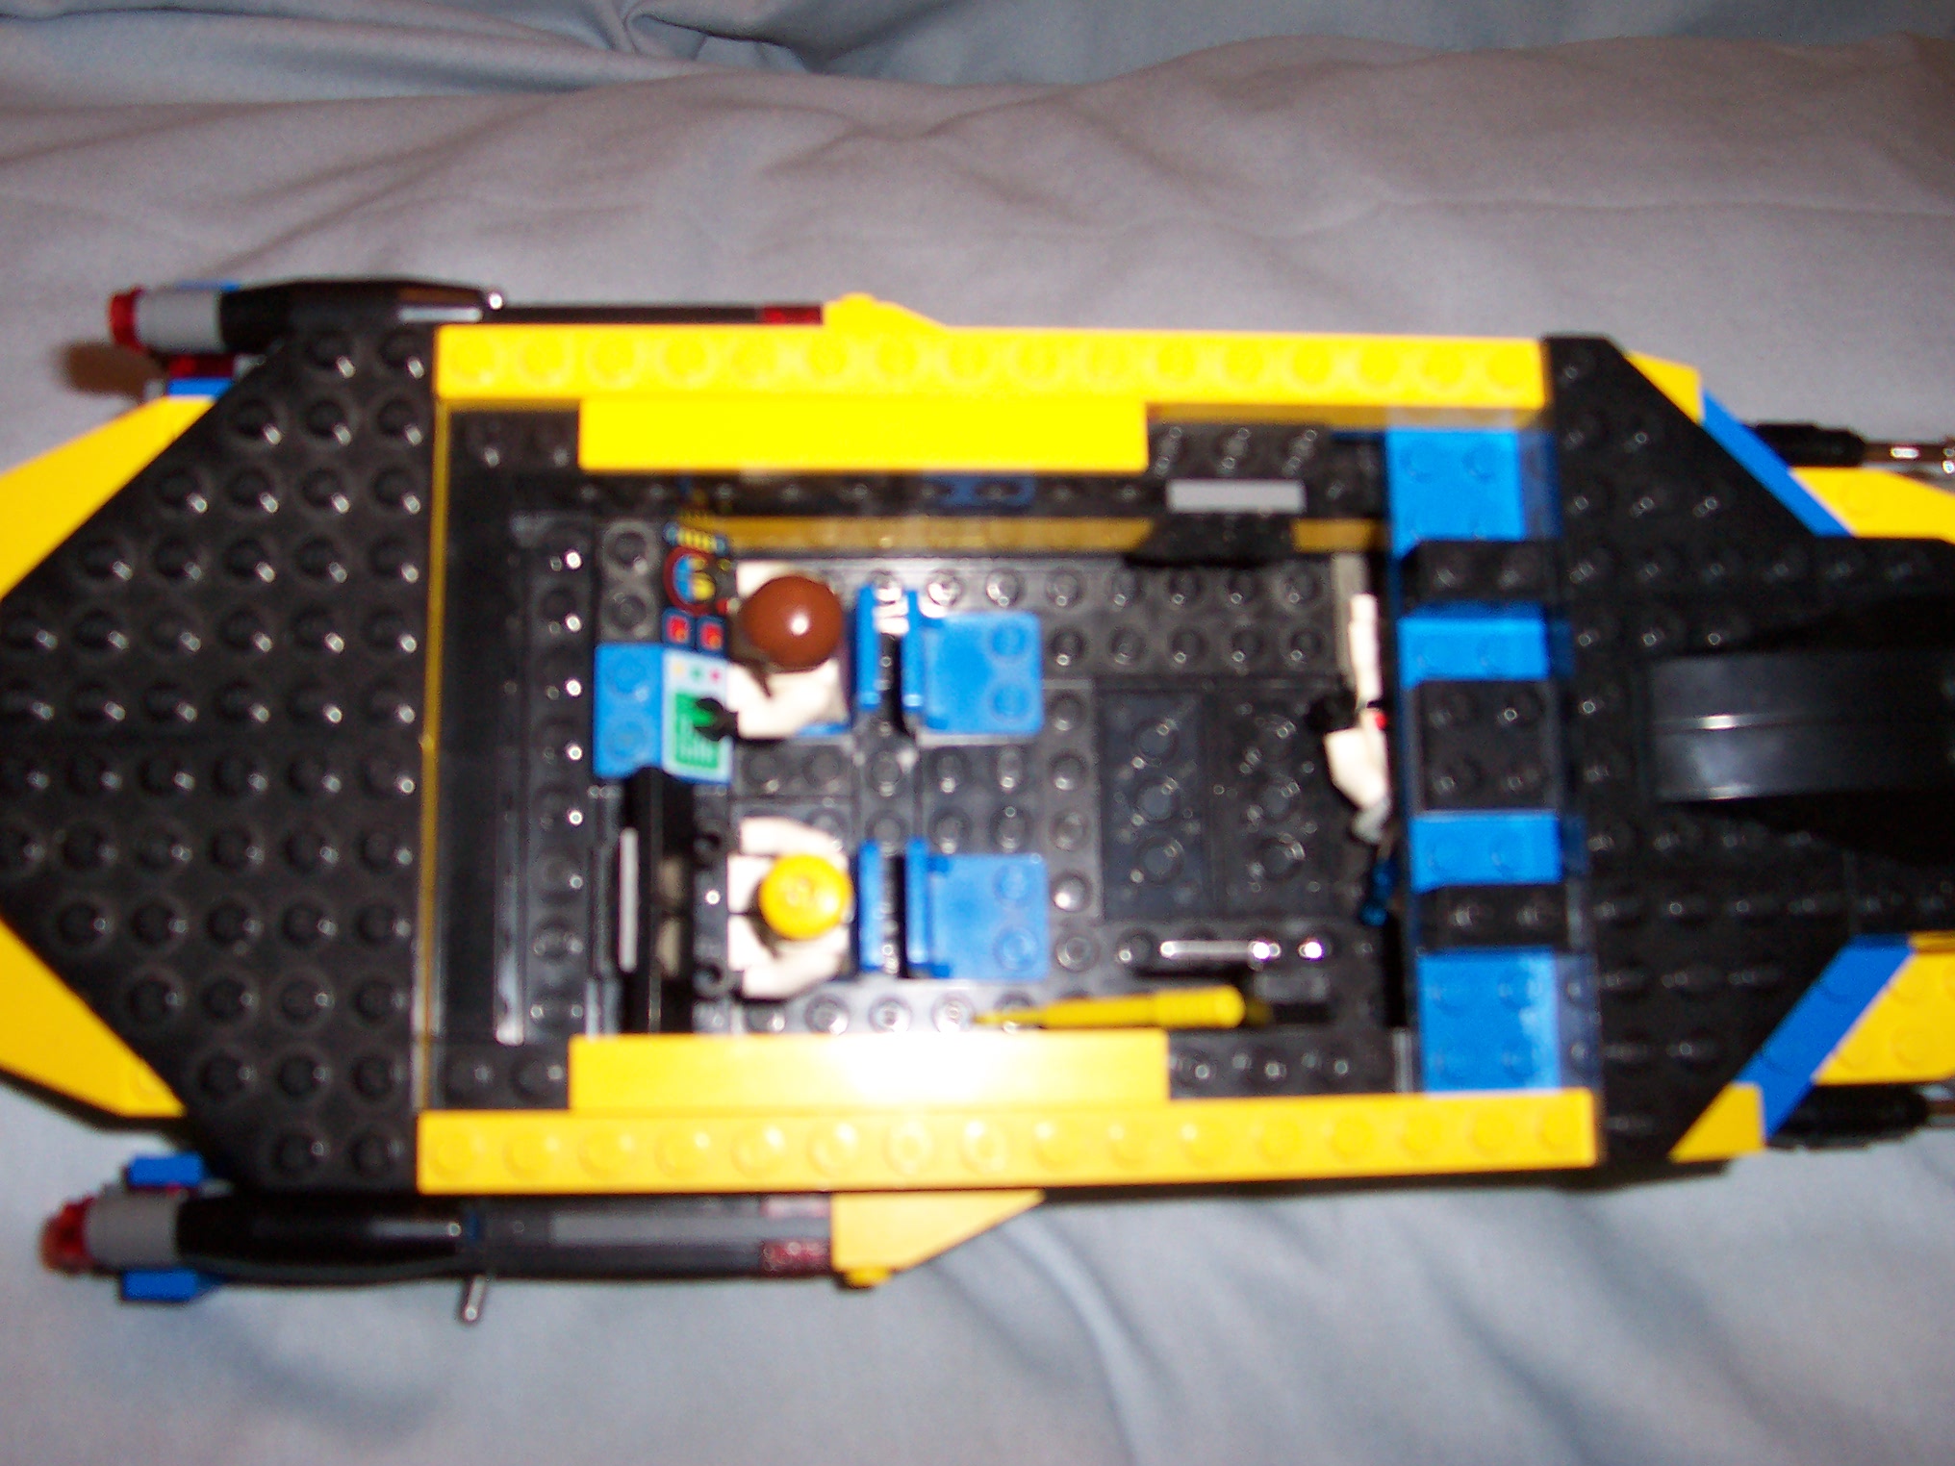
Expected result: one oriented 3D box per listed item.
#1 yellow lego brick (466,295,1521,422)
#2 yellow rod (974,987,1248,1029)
[{"bbox_3d":[0.003,-0.042,0.246,0.128,0.011,0.008,0,80,-5],"label":"yellow lego brick"},{"bbox_3d":[0.016,0.035,0.262,0.034,0.005,0.005,-2,80,-5],"label":"yellow rod"}]

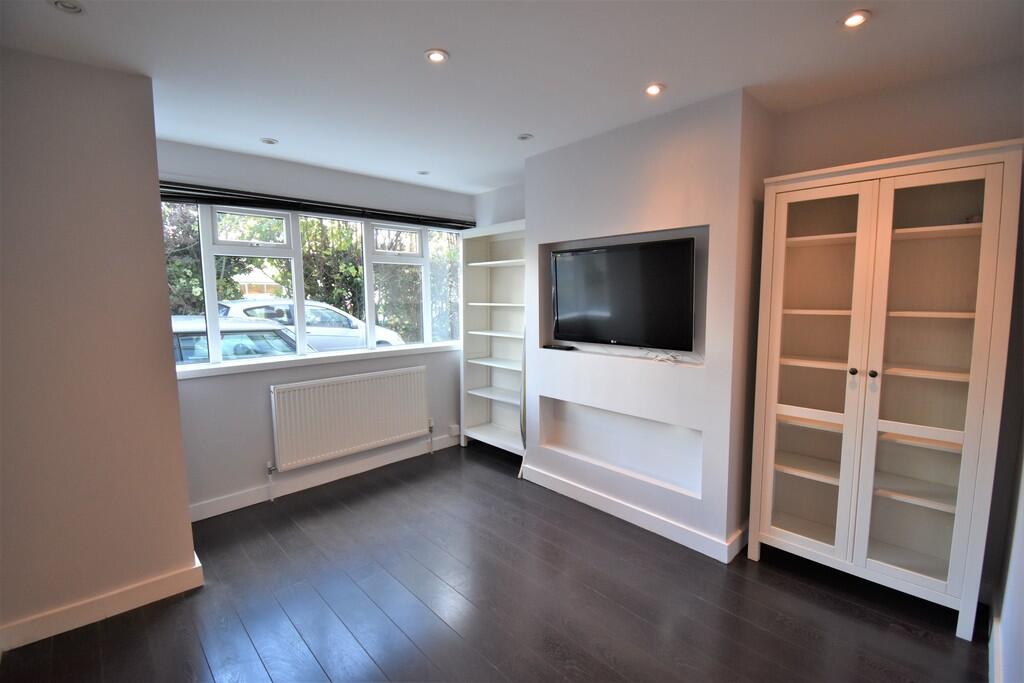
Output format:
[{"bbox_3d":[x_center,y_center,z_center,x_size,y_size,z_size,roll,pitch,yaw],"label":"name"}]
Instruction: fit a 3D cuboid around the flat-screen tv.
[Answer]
[{"bbox_3d":[0.678,-0.291,2.732,0.076,0.628,1.020,-10,11,-42],"label":"flat-screen tv"}]

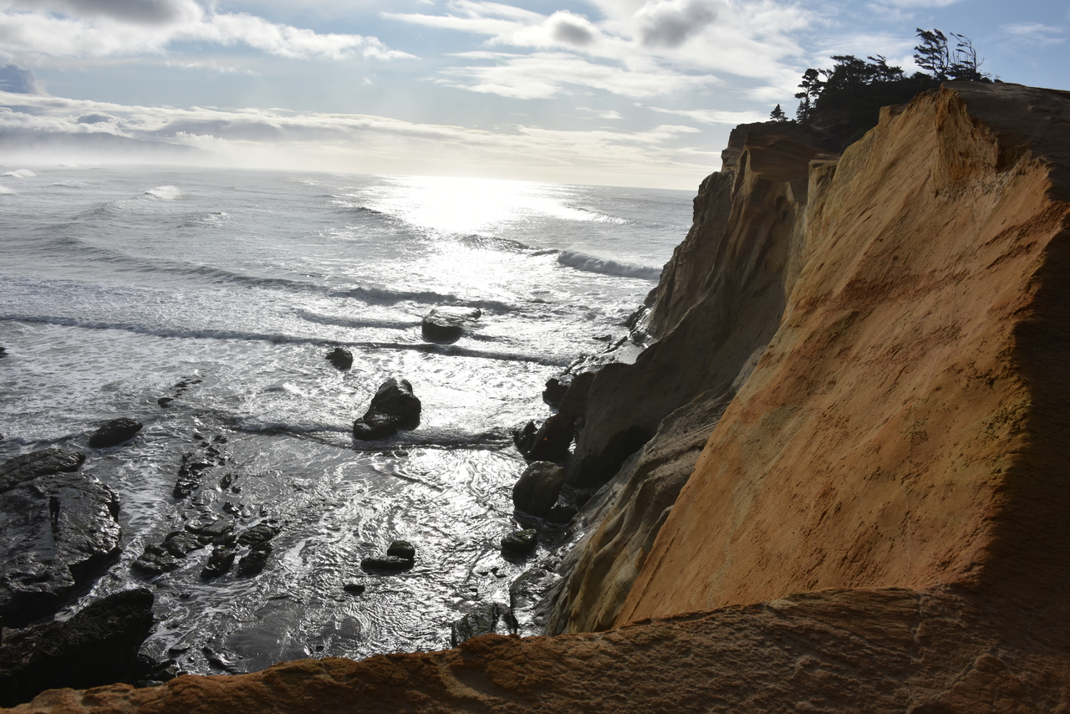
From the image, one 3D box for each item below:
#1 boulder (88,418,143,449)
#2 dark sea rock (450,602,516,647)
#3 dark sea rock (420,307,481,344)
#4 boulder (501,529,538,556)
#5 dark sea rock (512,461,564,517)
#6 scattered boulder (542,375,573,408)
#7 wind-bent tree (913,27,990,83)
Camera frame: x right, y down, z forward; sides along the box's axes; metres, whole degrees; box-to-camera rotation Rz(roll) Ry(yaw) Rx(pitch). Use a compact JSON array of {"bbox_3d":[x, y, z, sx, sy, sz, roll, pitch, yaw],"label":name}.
[{"bbox_3d":[-35.283,6.380,70.063,2.569,1.887,4.111,10,14,29],"label":"boulder"},{"bbox_3d":[-2.623,13.879,42.347,3.316,2.050,2.819,3,12,0],"label":"dark sea rock"},{"bbox_3d":[-12.339,-4.718,121.971,8.518,4.370,6.814,3,12,0],"label":"dark sea rock"},{"bbox_3d":[-1.058,11.934,54.172,2.386,1.104,1.909,3,12,0],"label":"boulder"},{"bbox_3d":[0.270,9.511,59.883,3.807,3.604,3.350,3,12,0],"label":"dark sea rock"},{"bbox_3d":[2.664,3.773,88.637,3.791,3.131,3.222,3,12,0],"label":"scattered boulder"},{"bbox_3d":[39.972,-29.045,80.000,7.000,5.100,4.800,3,12,0],"label":"wind-bent tree"}]

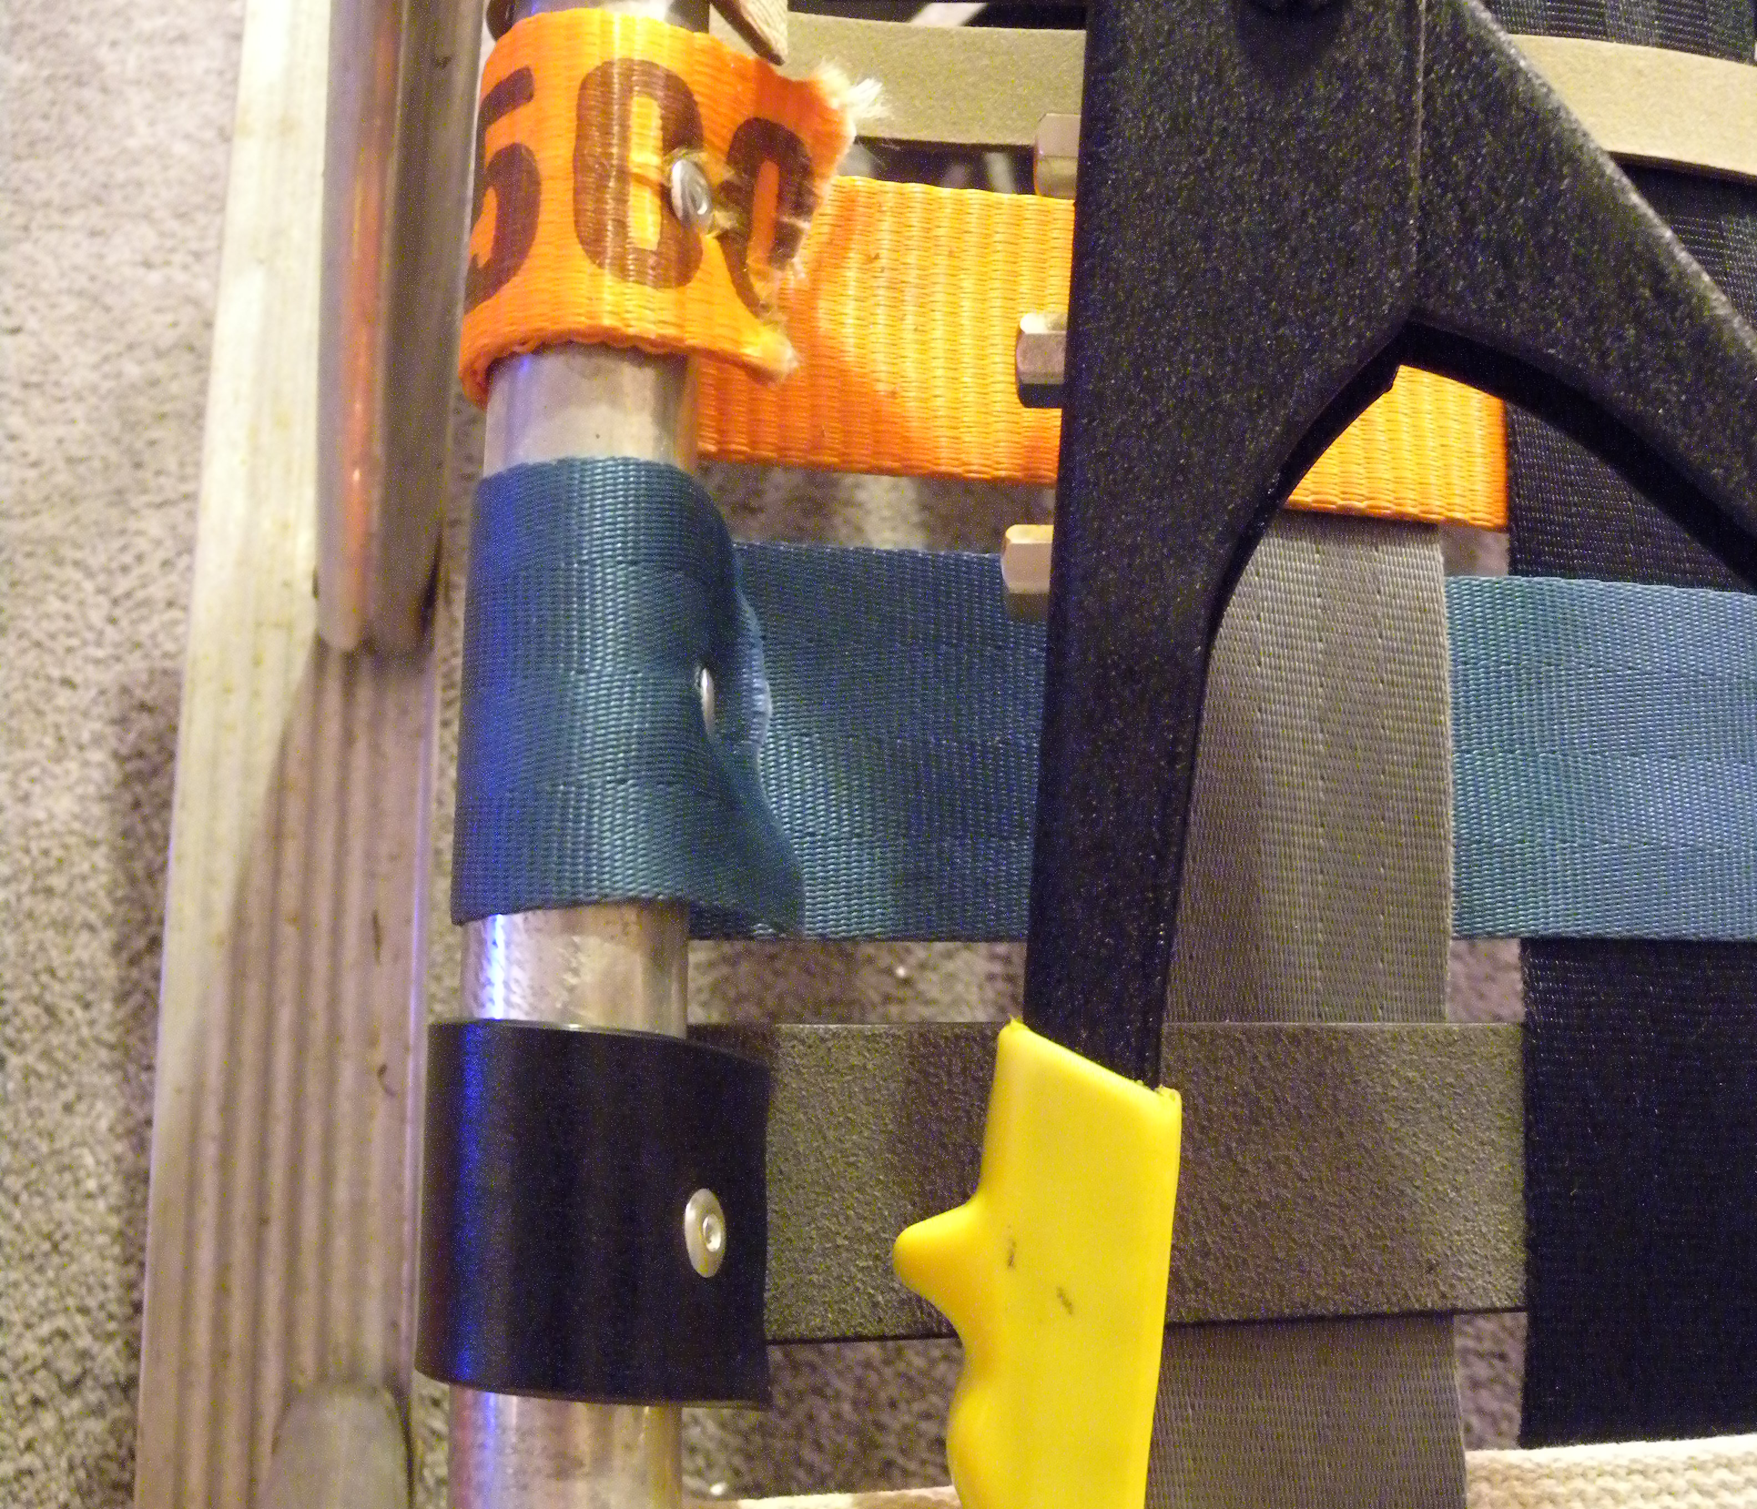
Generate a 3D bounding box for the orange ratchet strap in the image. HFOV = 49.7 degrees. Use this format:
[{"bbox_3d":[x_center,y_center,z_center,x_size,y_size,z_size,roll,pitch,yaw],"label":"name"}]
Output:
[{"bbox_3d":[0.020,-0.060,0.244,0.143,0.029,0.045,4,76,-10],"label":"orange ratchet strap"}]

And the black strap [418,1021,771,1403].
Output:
[{"bbox_3d":[-0.031,0.050,0.208,0.038,0.029,0.040,1,77,-11],"label":"black strap"}]

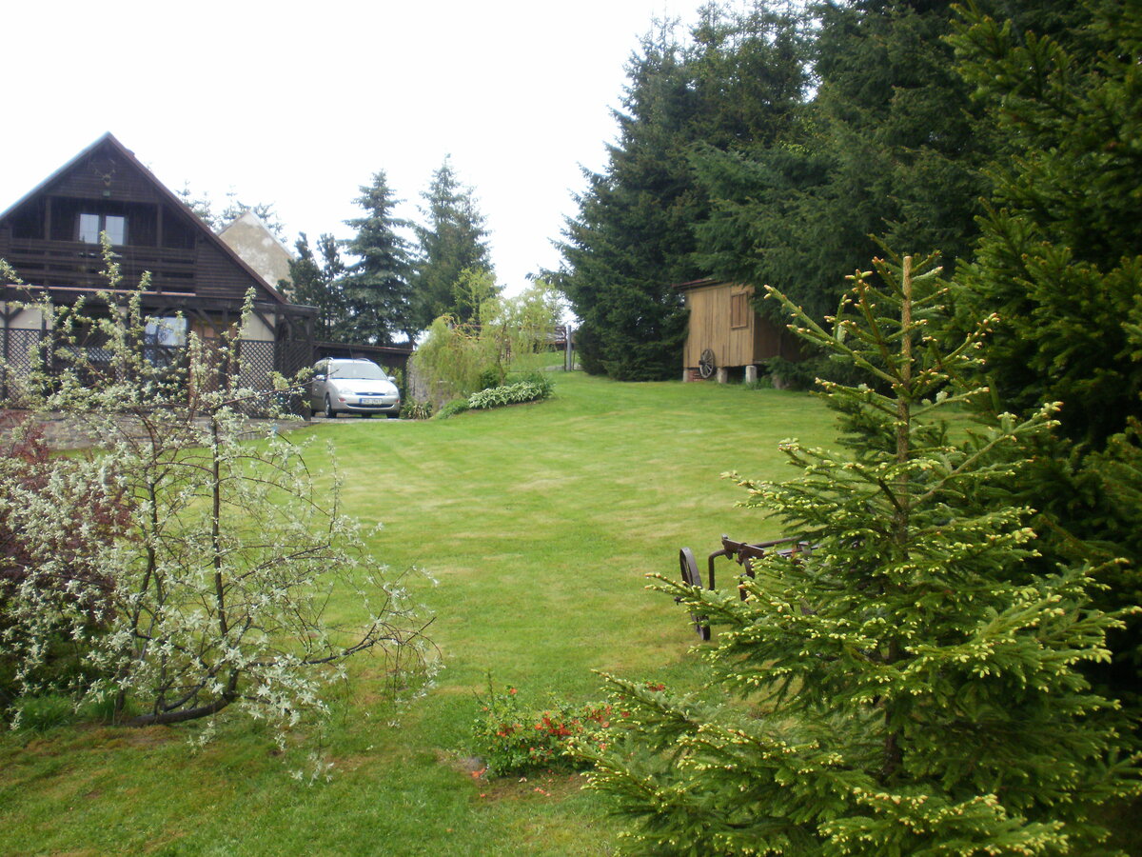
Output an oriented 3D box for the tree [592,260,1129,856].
[{"bbox_3d":[0.955,0.377,3.900,1.820,1.900,1.750,1,1,0],"label":"tree"}]

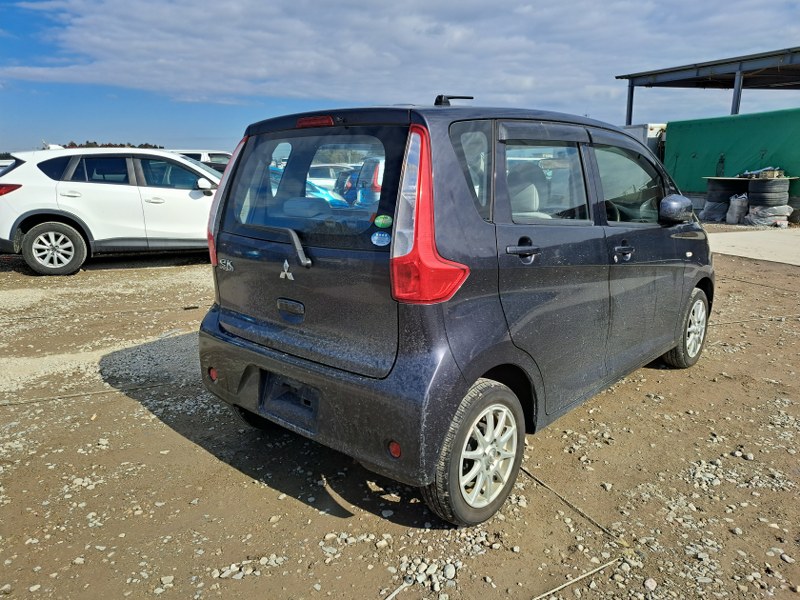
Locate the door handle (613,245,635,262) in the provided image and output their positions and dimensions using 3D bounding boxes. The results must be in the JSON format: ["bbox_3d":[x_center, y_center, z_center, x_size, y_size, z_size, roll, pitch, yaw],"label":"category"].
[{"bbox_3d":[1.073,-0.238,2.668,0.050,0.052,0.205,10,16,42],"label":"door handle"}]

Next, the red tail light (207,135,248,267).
[{"bbox_3d":[-0.783,-0.432,2.585,0.210,0.575,0.260,10,16,42],"label":"red tail light"}]

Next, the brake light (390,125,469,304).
[{"bbox_3d":[0.078,-0.277,1.786,0.210,0.575,0.260,10,16,42],"label":"brake light"}]

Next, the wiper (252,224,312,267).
[{"bbox_3d":[-0.476,-0.216,2.146,0.420,0.150,0.070,10,16,42],"label":"wiper"}]

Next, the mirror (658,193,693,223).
[{"bbox_3d":[1.474,-0.482,2.970,0.140,0.165,0.210,10,16,42],"label":"mirror"}]

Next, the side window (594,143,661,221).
[{"bbox_3d":[1.199,-0.599,2.860,0.080,0.420,0.780,10,16,42],"label":"side window"}]

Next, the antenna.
[{"bbox_3d":[0.274,-0.981,2.740,0.060,0.065,0.280,10,16,42],"label":"antenna"}]

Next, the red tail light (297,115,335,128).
[{"bbox_3d":[-0.333,-0.691,2.150,0.225,0.045,0.050,10,16,42],"label":"red tail light"}]

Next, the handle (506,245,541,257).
[{"bbox_3d":[0.436,-0.174,1.994,0.050,0.044,0.205,10,16,42],"label":"handle"}]

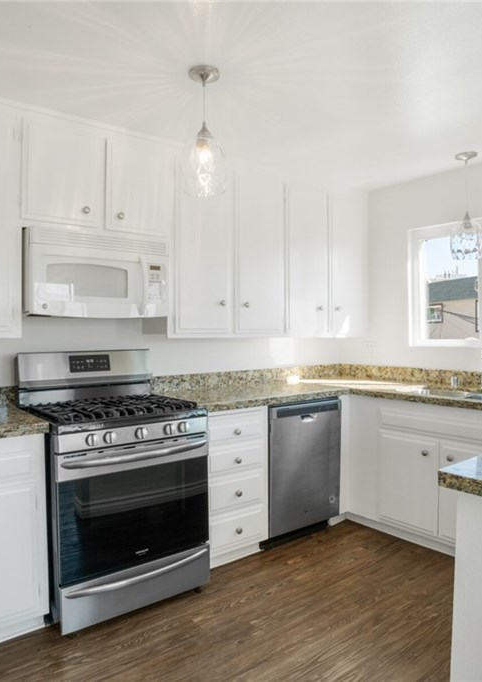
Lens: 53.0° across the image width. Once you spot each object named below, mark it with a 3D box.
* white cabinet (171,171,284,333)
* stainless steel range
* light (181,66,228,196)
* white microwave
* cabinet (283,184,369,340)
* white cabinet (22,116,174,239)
[{"bbox_3d":[-0.144,-0.562,3.161,0.890,1.083,0.342,-1,1,-37],"label":"white cabinet"},{"bbox_3d":[-0.666,0.653,2.507,0.761,1.181,0.721,-1,1,-37],"label":"stainless steel range"},{"bbox_3d":[-0.152,-0.865,2.037,0.185,0.523,0.185,0,1,0],"label":"light"},{"bbox_3d":[-0.801,-0.334,2.621,0.752,0.428,0.405,-1,1,-37],"label":"white microwave"},{"bbox_3d":[0.576,-0.572,3.710,0.919,1.083,0.342,-1,1,-37],"label":"cabinet"},{"bbox_3d":[-0.810,-0.825,2.649,0.810,0.540,0.342,-1,1,-37],"label":"white cabinet"}]

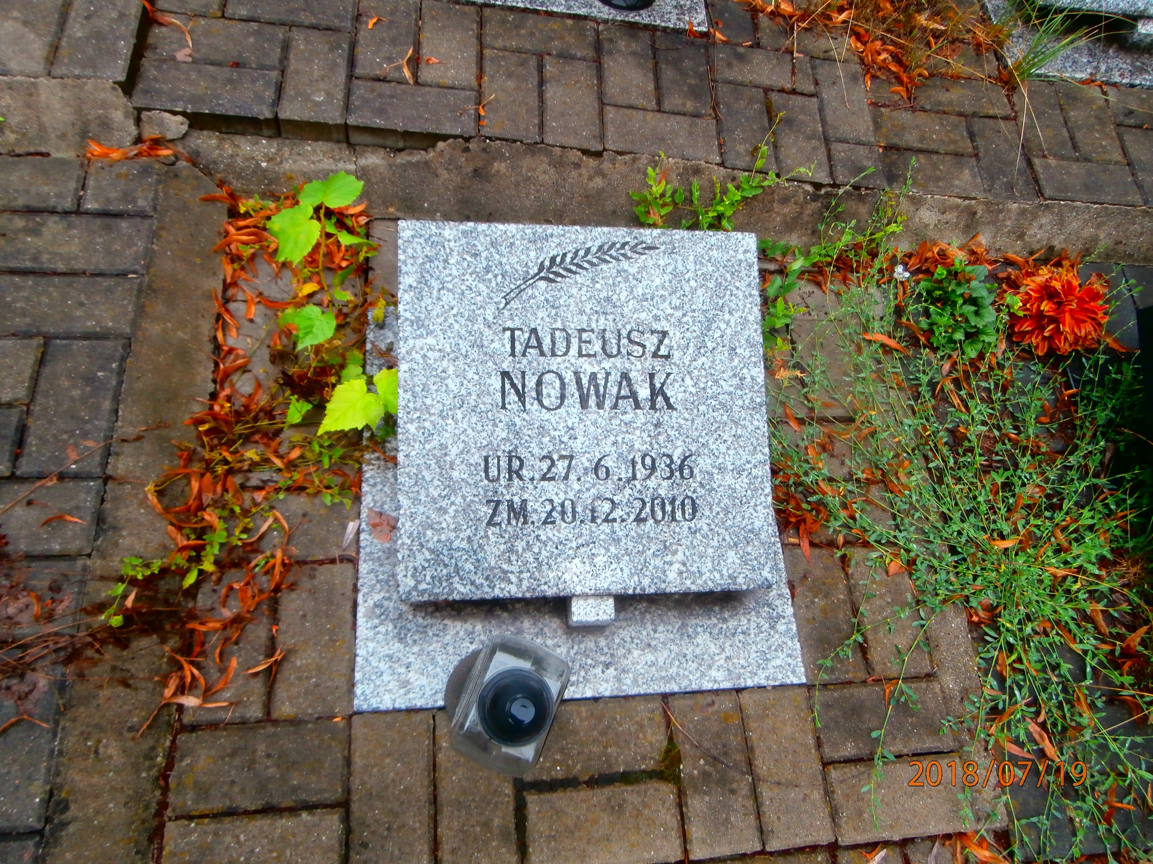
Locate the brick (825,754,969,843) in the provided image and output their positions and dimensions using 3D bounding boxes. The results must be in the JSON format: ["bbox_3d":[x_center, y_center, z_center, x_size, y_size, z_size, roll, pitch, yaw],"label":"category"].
[{"bbox_3d":[0.428,0.498,1.088,0.200,0.060,0.100,-1,65,-10],"label":"brick"}]

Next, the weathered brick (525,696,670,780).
[{"bbox_3d":[0.018,0.407,1.061,0.200,0.060,0.100,-1,65,-10],"label":"weathered brick"}]

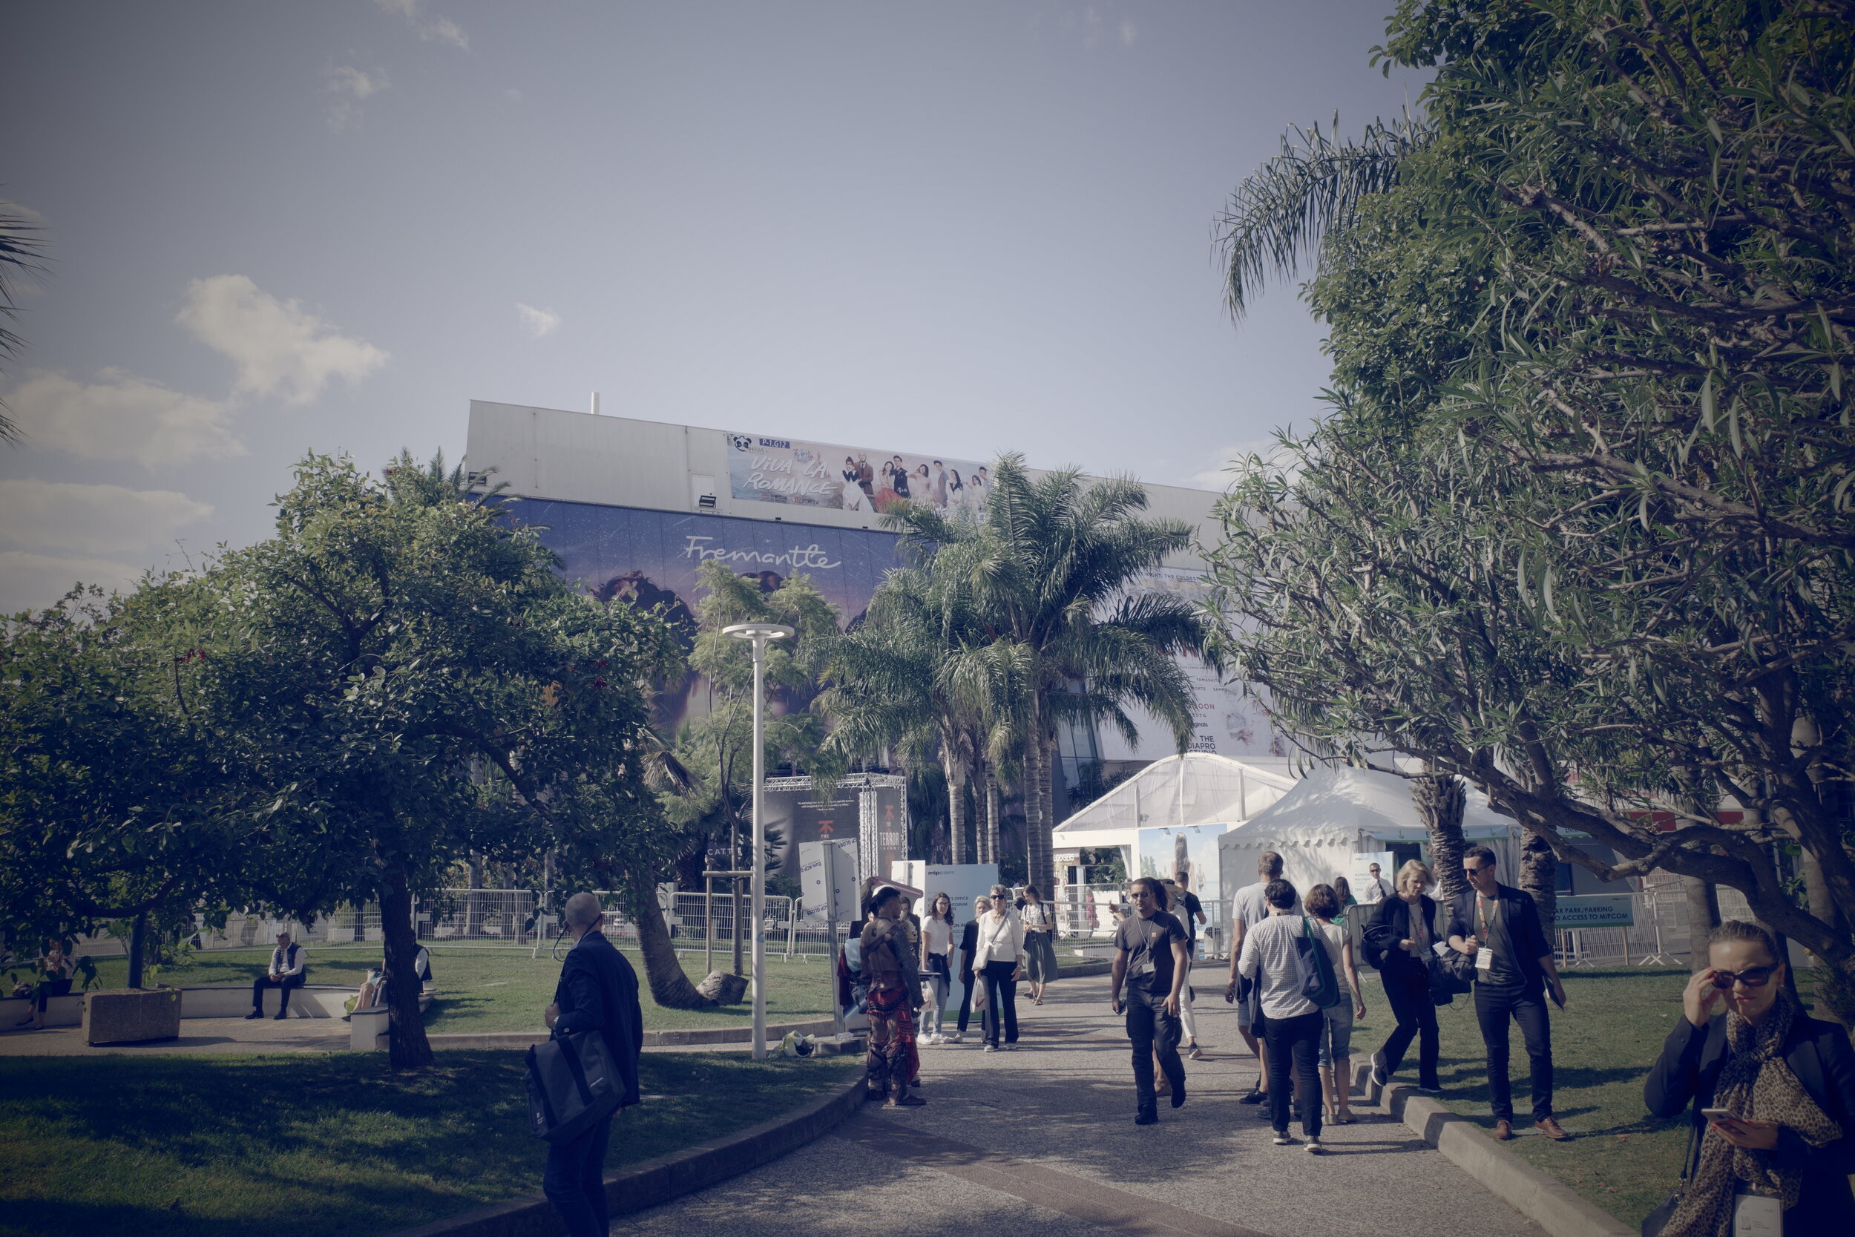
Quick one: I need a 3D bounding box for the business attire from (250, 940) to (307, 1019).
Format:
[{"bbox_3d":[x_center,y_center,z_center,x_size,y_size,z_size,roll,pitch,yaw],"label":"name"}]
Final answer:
[{"bbox_3d":[-9.456,5.194,20.850,0.600,1.060,0.780,-4,-11,14],"label":"business attire"}]

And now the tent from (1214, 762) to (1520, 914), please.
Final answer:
[{"bbox_3d":[9.062,4.994,30.001,4.200,4.060,4.200,4,-12,-27],"label":"tent"}]

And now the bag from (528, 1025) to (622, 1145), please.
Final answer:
[{"bbox_3d":[-1.467,1.937,6.000,0.370,0.360,0.140,-24,-18,19],"label":"bag"}]

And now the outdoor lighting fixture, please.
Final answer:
[{"bbox_3d":[-1.586,2.089,13.630,0.690,4.030,0.690,-1,-10,0],"label":"outdoor lighting fixture"}]

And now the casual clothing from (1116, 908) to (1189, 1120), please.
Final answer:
[{"bbox_3d":[1.651,2.830,10.571,0.480,1.430,0.400,-4,-11,15],"label":"casual clothing"}]

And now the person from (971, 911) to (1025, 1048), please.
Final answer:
[{"bbox_3d":[0.750,3.785,15.272,0.540,1.380,0.360,-2,-10,3],"label":"person"}]

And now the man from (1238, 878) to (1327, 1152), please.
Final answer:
[{"bbox_3d":[2.287,2.544,9.400,0.530,1.690,0.420,-1,-10,-3],"label":"man"}]

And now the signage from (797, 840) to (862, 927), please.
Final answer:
[{"bbox_3d":[-1.001,2.689,14.761,0.660,0.860,0.070,-6,-10,8],"label":"signage"}]

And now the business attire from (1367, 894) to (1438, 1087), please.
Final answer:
[{"bbox_3d":[3.534,2.770,10.746,0.520,1.420,0.480,3,-11,-20],"label":"business attire"}]

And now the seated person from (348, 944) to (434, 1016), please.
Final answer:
[{"bbox_3d":[-7.876,5.253,21.236,0.950,1.150,0.580,3,-11,-25],"label":"seated person"}]

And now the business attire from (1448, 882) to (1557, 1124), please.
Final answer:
[{"bbox_3d":[3.597,2.386,8.984,0.620,1.460,0.420,-8,-12,33],"label":"business attire"}]

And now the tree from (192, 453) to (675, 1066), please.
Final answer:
[{"bbox_3d":[-4.797,1.253,13.990,4.500,5.900,4.500,2,-11,-19],"label":"tree"}]

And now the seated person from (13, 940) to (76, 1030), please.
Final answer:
[{"bbox_3d":[-12.653,5.228,20.728,0.750,1.220,0.480,8,-14,-43],"label":"seated person"}]

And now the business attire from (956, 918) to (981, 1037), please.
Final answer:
[{"bbox_3d":[0.578,3.911,15.939,0.460,1.310,0.360,-4,-11,14],"label":"business attire"}]

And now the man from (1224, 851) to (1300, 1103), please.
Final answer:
[{"bbox_3d":[2.537,2.743,11.018,0.580,1.870,0.500,-3,-11,11],"label":"man"}]

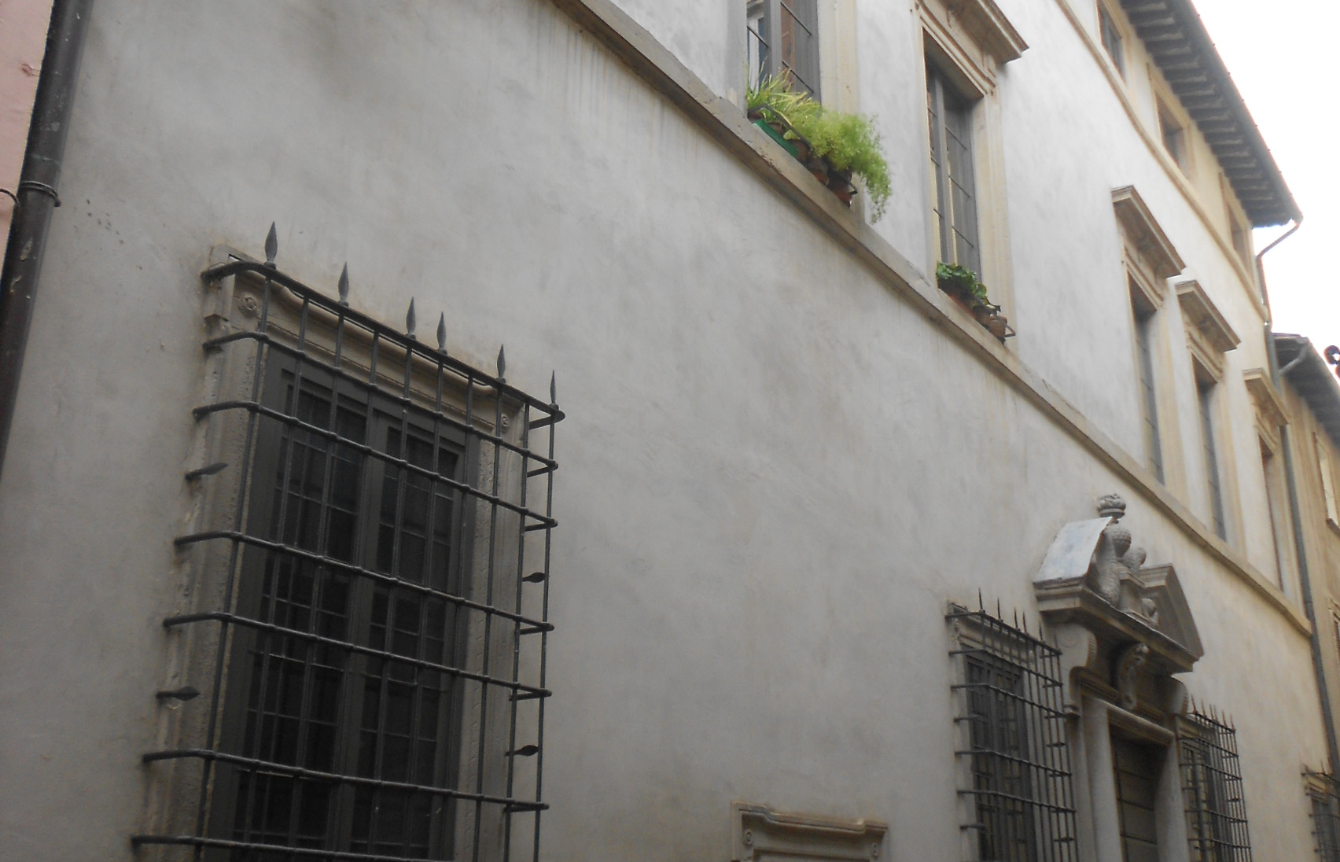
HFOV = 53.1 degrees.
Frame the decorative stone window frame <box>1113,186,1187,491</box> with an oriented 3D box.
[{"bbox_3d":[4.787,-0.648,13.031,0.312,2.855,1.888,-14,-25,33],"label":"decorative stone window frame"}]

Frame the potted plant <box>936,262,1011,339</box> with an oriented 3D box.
[{"bbox_3d":[2.042,-0.864,9.120,0.218,0.421,1.123,-14,-25,33],"label":"potted plant"}]

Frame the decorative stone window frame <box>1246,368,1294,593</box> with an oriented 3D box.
[{"bbox_3d":[8.030,0.795,17.667,0.288,2.944,1.536,-14,-25,33],"label":"decorative stone window frame"}]

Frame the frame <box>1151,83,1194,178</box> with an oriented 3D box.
[{"bbox_3d":[6.338,-3.789,17.005,0.128,1.008,1.344,-14,-25,33],"label":"frame"}]

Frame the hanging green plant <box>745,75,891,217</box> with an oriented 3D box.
[{"bbox_3d":[0.846,-1.619,7.651,0.320,0.464,1.152,-14,-25,33],"label":"hanging green plant"}]

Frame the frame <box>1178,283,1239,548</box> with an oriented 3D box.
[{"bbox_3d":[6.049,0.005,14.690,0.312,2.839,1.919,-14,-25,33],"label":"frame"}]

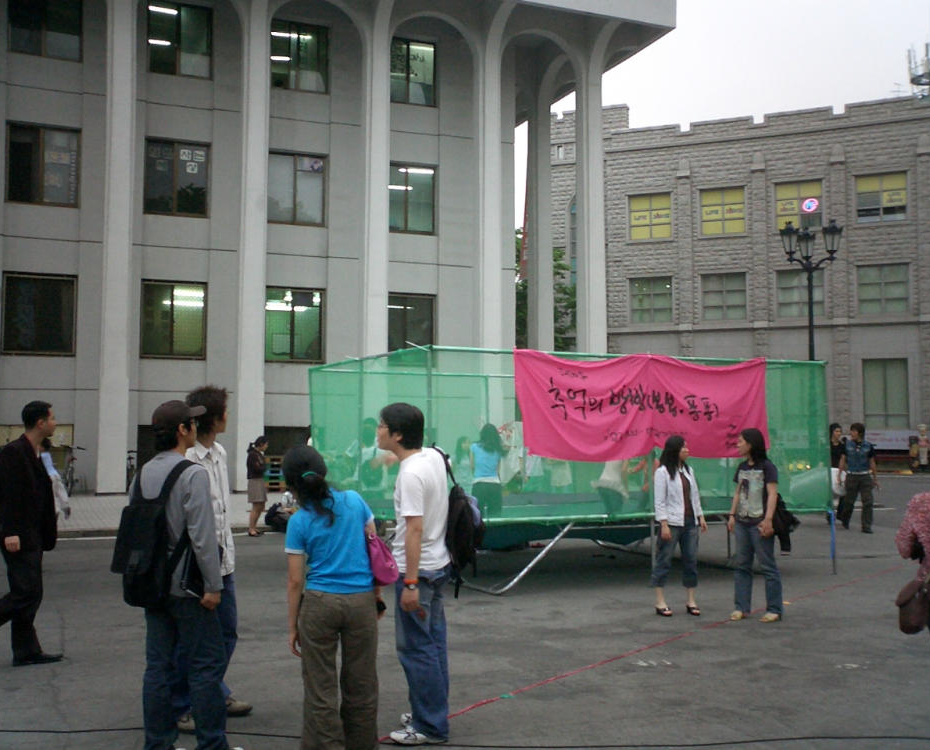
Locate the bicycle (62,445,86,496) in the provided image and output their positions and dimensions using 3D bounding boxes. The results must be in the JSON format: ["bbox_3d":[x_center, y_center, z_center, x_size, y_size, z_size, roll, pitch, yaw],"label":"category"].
[{"bbox_3d":[-9.199,2.259,24.962,0.580,1.120,1.650,2,-4,-22],"label":"bicycle"}]

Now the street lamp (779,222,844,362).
[{"bbox_3d":[7.392,-0.244,22.813,1.322,6.092,1.216,-1,-3,18],"label":"street lamp"}]

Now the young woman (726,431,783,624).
[{"bbox_3d":[2.508,1.282,9.271,0.500,1.624,0.320,-1,-4,25],"label":"young woman"}]

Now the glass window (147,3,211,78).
[{"bbox_3d":[-6.878,-8.105,25.878,1.521,1.814,0.150,1,-3,-23],"label":"glass window"}]

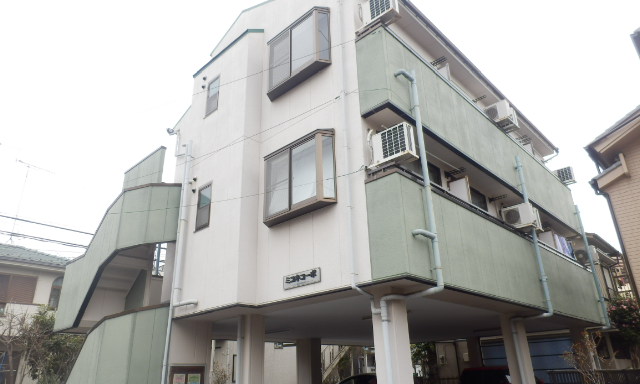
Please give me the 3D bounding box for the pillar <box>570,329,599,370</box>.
[{"bbox_3d":[7.440,5.046,12.229,0.370,2.420,0.370,-22,-31,39],"label":"pillar"}]

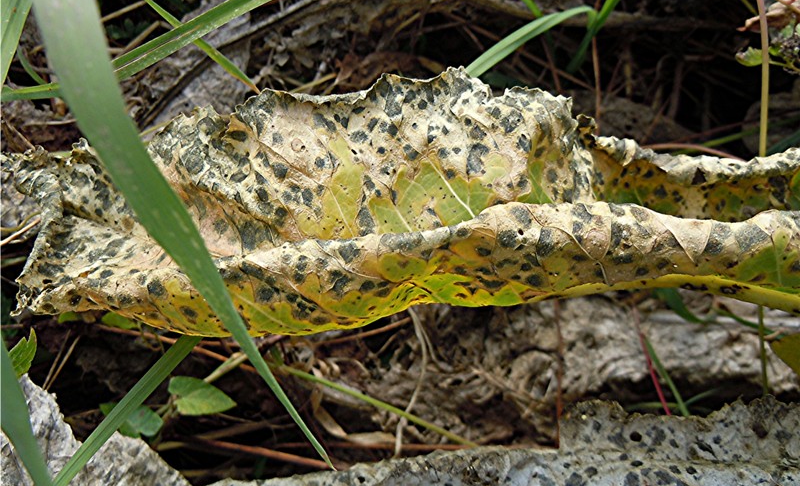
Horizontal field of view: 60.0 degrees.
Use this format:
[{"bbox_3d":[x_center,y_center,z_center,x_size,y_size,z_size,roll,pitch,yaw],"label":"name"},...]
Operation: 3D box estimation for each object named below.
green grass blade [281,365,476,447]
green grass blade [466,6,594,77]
[{"bbox_3d":[-0.015,0.099,0.420,0.137,0.006,0.004,20,77,9],"label":"green grass blade"},{"bbox_3d":[0.086,-0.132,0.460,0.120,0.011,0.014,-31,10,-16],"label":"green grass blade"}]

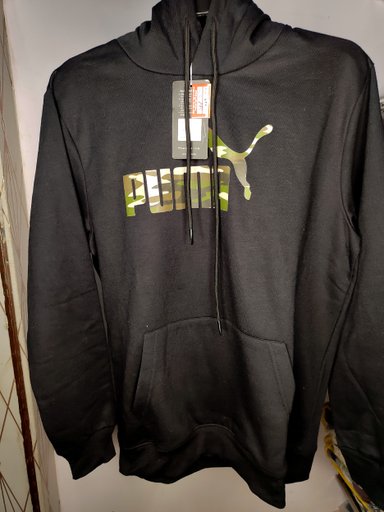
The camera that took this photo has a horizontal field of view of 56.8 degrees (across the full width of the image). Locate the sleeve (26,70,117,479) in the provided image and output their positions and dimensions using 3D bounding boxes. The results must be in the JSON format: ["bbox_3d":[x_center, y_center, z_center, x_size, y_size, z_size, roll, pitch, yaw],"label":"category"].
[{"bbox_3d":[-0.200,0.078,0.568,0.140,0.660,0.130,1,15,0],"label":"sleeve"}]

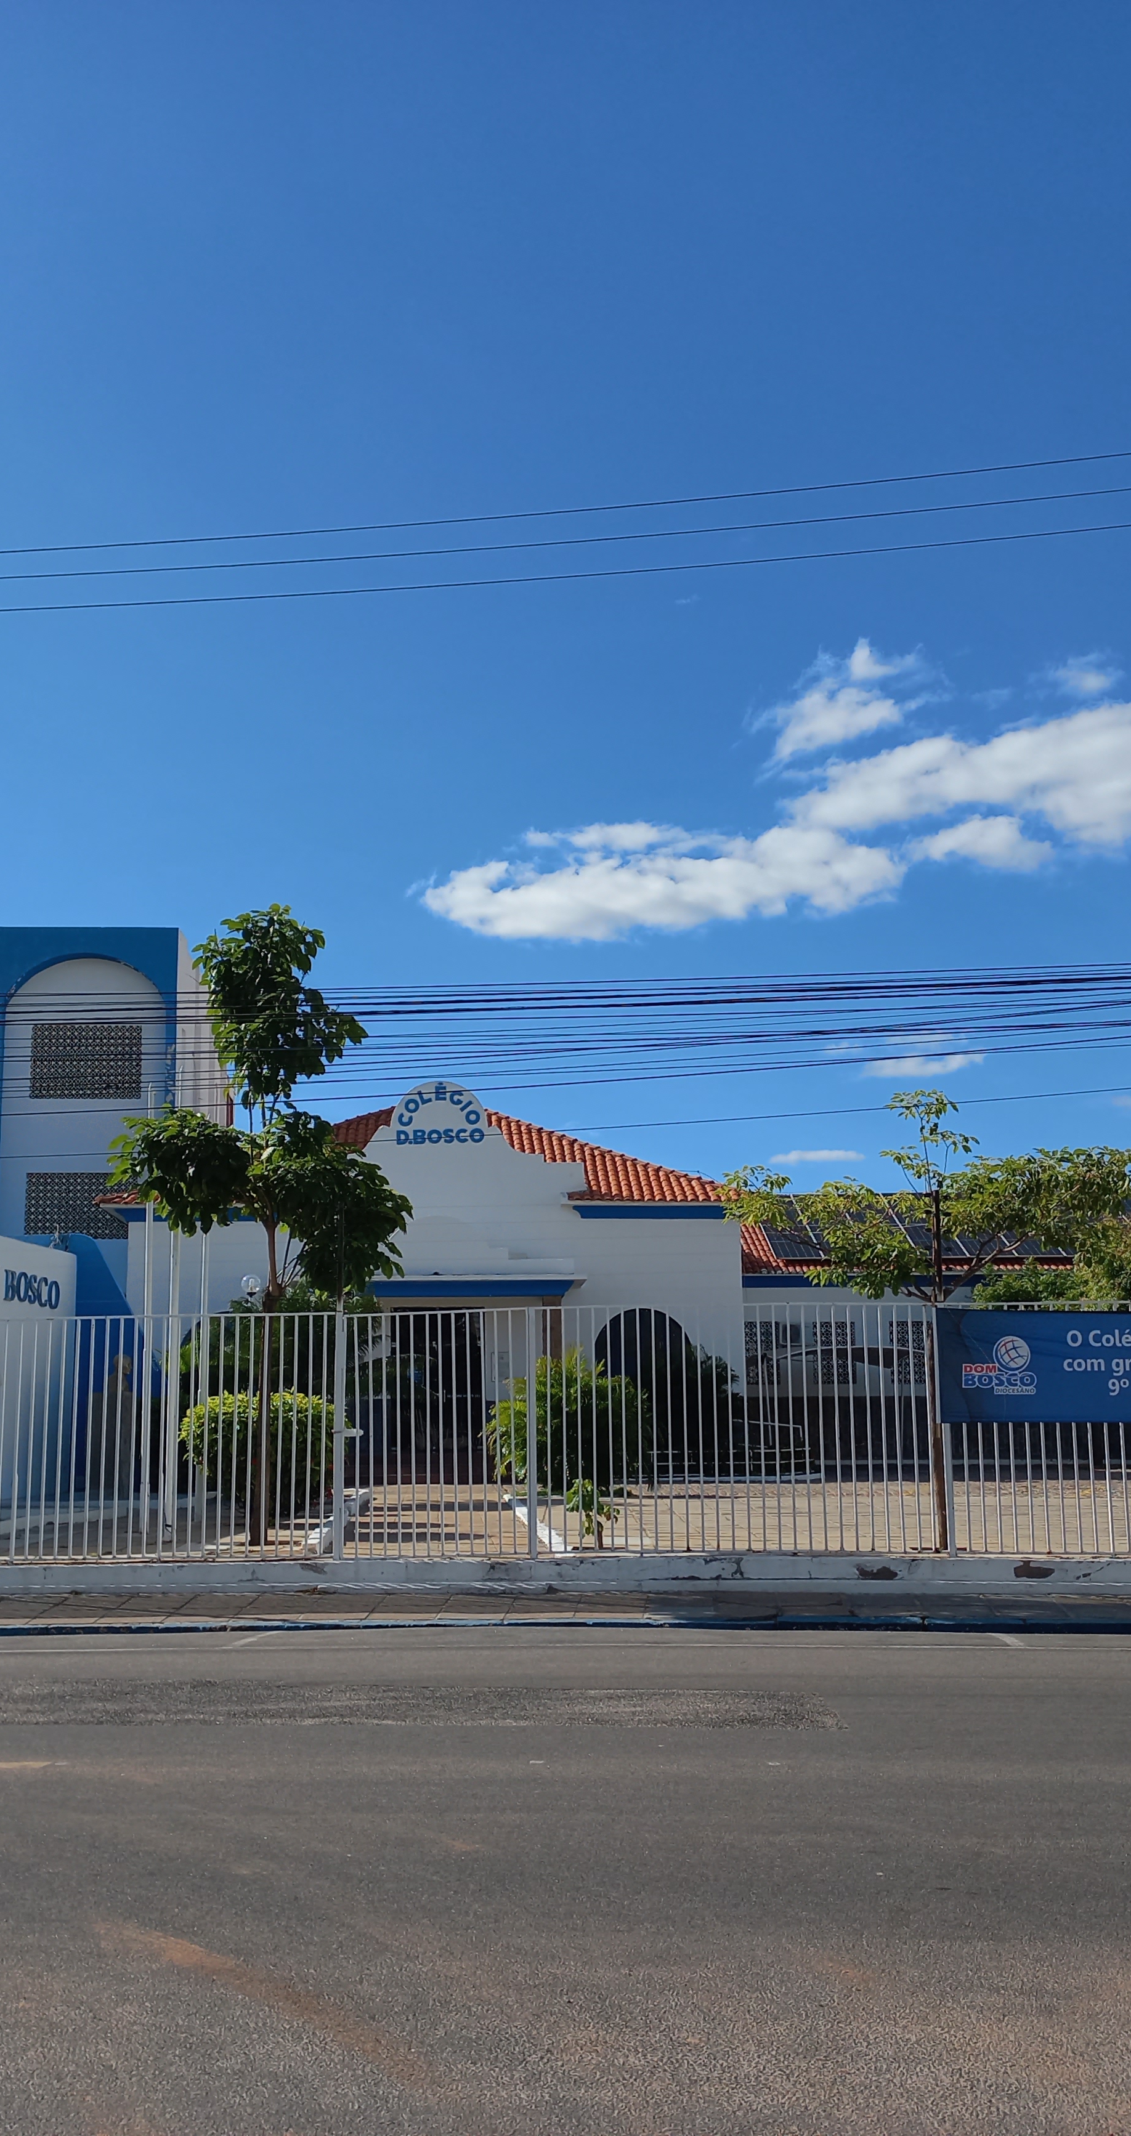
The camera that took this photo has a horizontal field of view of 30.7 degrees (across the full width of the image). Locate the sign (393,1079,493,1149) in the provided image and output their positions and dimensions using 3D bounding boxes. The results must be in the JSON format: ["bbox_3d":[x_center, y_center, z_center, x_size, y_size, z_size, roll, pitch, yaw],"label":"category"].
[{"bbox_3d":[-2.165,0.805,36.382,1.771,1.273,0.150,0,-10,0],"label":"sign"}]

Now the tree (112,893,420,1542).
[{"bbox_3d":[-2.956,1.431,19.945,2.954,6.159,2.700,0,-10,0],"label":"tree"}]

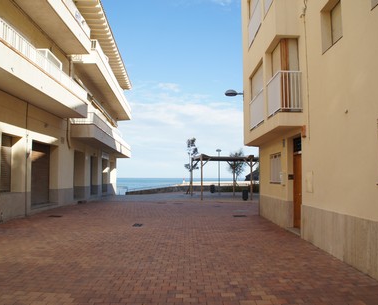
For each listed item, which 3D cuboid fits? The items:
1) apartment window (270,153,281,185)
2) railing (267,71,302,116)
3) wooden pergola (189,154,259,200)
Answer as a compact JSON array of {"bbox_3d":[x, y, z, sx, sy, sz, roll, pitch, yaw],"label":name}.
[{"bbox_3d":[2.768,0.519,10.879,0.140,0.960,1.280,0,-4,-1],"label":"apartment window"},{"bbox_3d":[2.446,-1.442,8.865,0.540,0.970,1.280,0,-4,-1],"label":"railing"},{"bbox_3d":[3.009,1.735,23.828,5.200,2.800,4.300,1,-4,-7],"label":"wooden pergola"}]

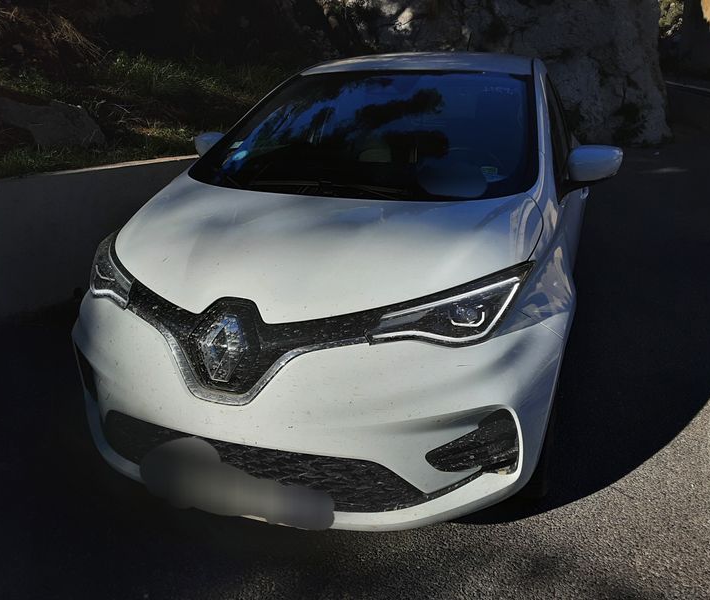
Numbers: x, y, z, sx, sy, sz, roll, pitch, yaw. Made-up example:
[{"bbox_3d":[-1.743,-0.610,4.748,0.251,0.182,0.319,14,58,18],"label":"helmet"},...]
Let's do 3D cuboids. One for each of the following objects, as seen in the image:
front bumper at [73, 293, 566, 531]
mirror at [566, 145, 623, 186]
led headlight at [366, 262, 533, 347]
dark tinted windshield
[{"bbox_3d":[-0.257,0.278,1.919,1.720,0.585,0.580,7,19,18],"label":"front bumper"},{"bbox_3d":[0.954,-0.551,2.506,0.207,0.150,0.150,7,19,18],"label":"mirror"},{"bbox_3d":[0.288,0.013,1.719,0.370,0.170,0.510,7,19,18],"label":"led headlight"},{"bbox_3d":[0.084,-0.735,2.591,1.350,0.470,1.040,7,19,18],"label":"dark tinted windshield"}]

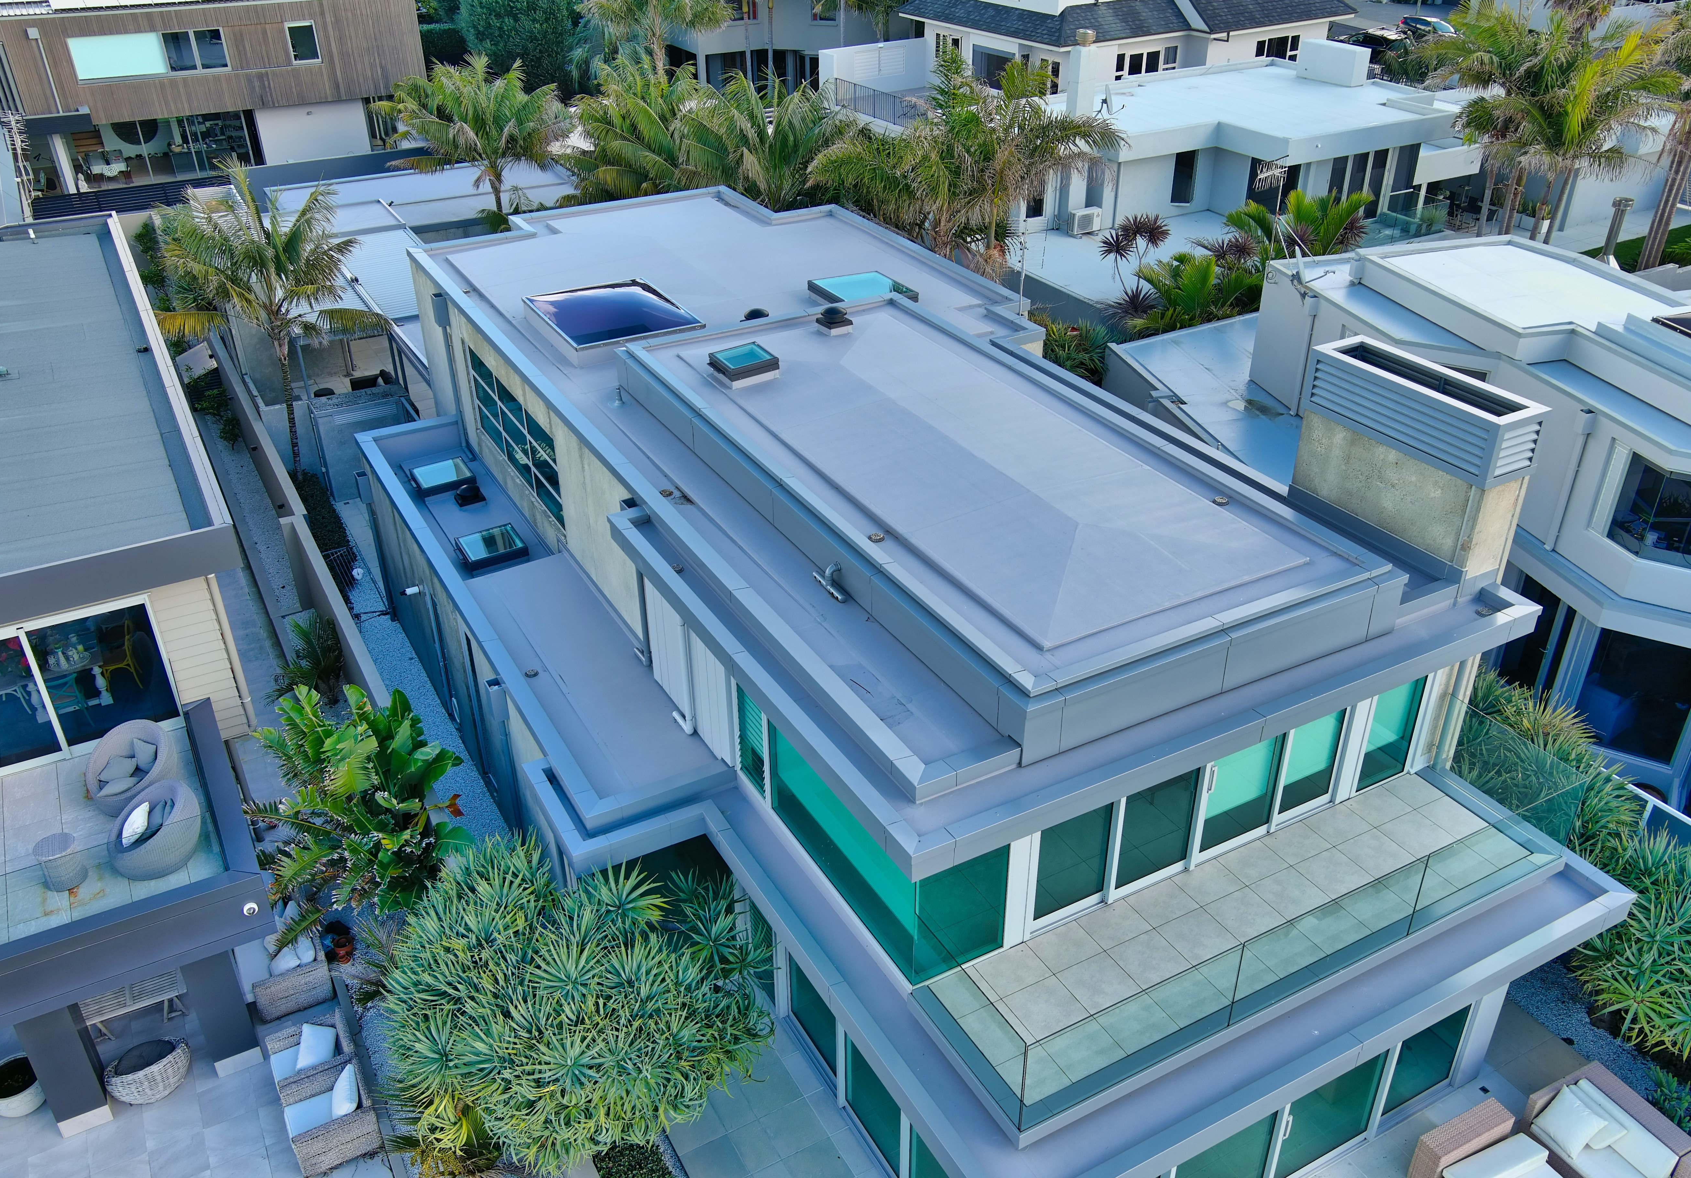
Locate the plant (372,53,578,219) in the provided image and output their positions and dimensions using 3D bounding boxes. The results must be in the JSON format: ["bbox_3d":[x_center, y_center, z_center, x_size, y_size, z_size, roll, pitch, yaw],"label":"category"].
[{"bbox_3d":[-8.037,-8.504,31.880,4.200,6.500,4.200,-1,31,0],"label":"plant"}]

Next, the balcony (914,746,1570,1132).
[{"bbox_3d":[3.974,2.839,13.565,6.800,1.150,1.780,-16,34,-25],"label":"balcony"}]

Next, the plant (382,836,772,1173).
[{"bbox_3d":[-2.631,4.363,14.820,3.650,3.200,3.500,0,31,0],"label":"plant"}]

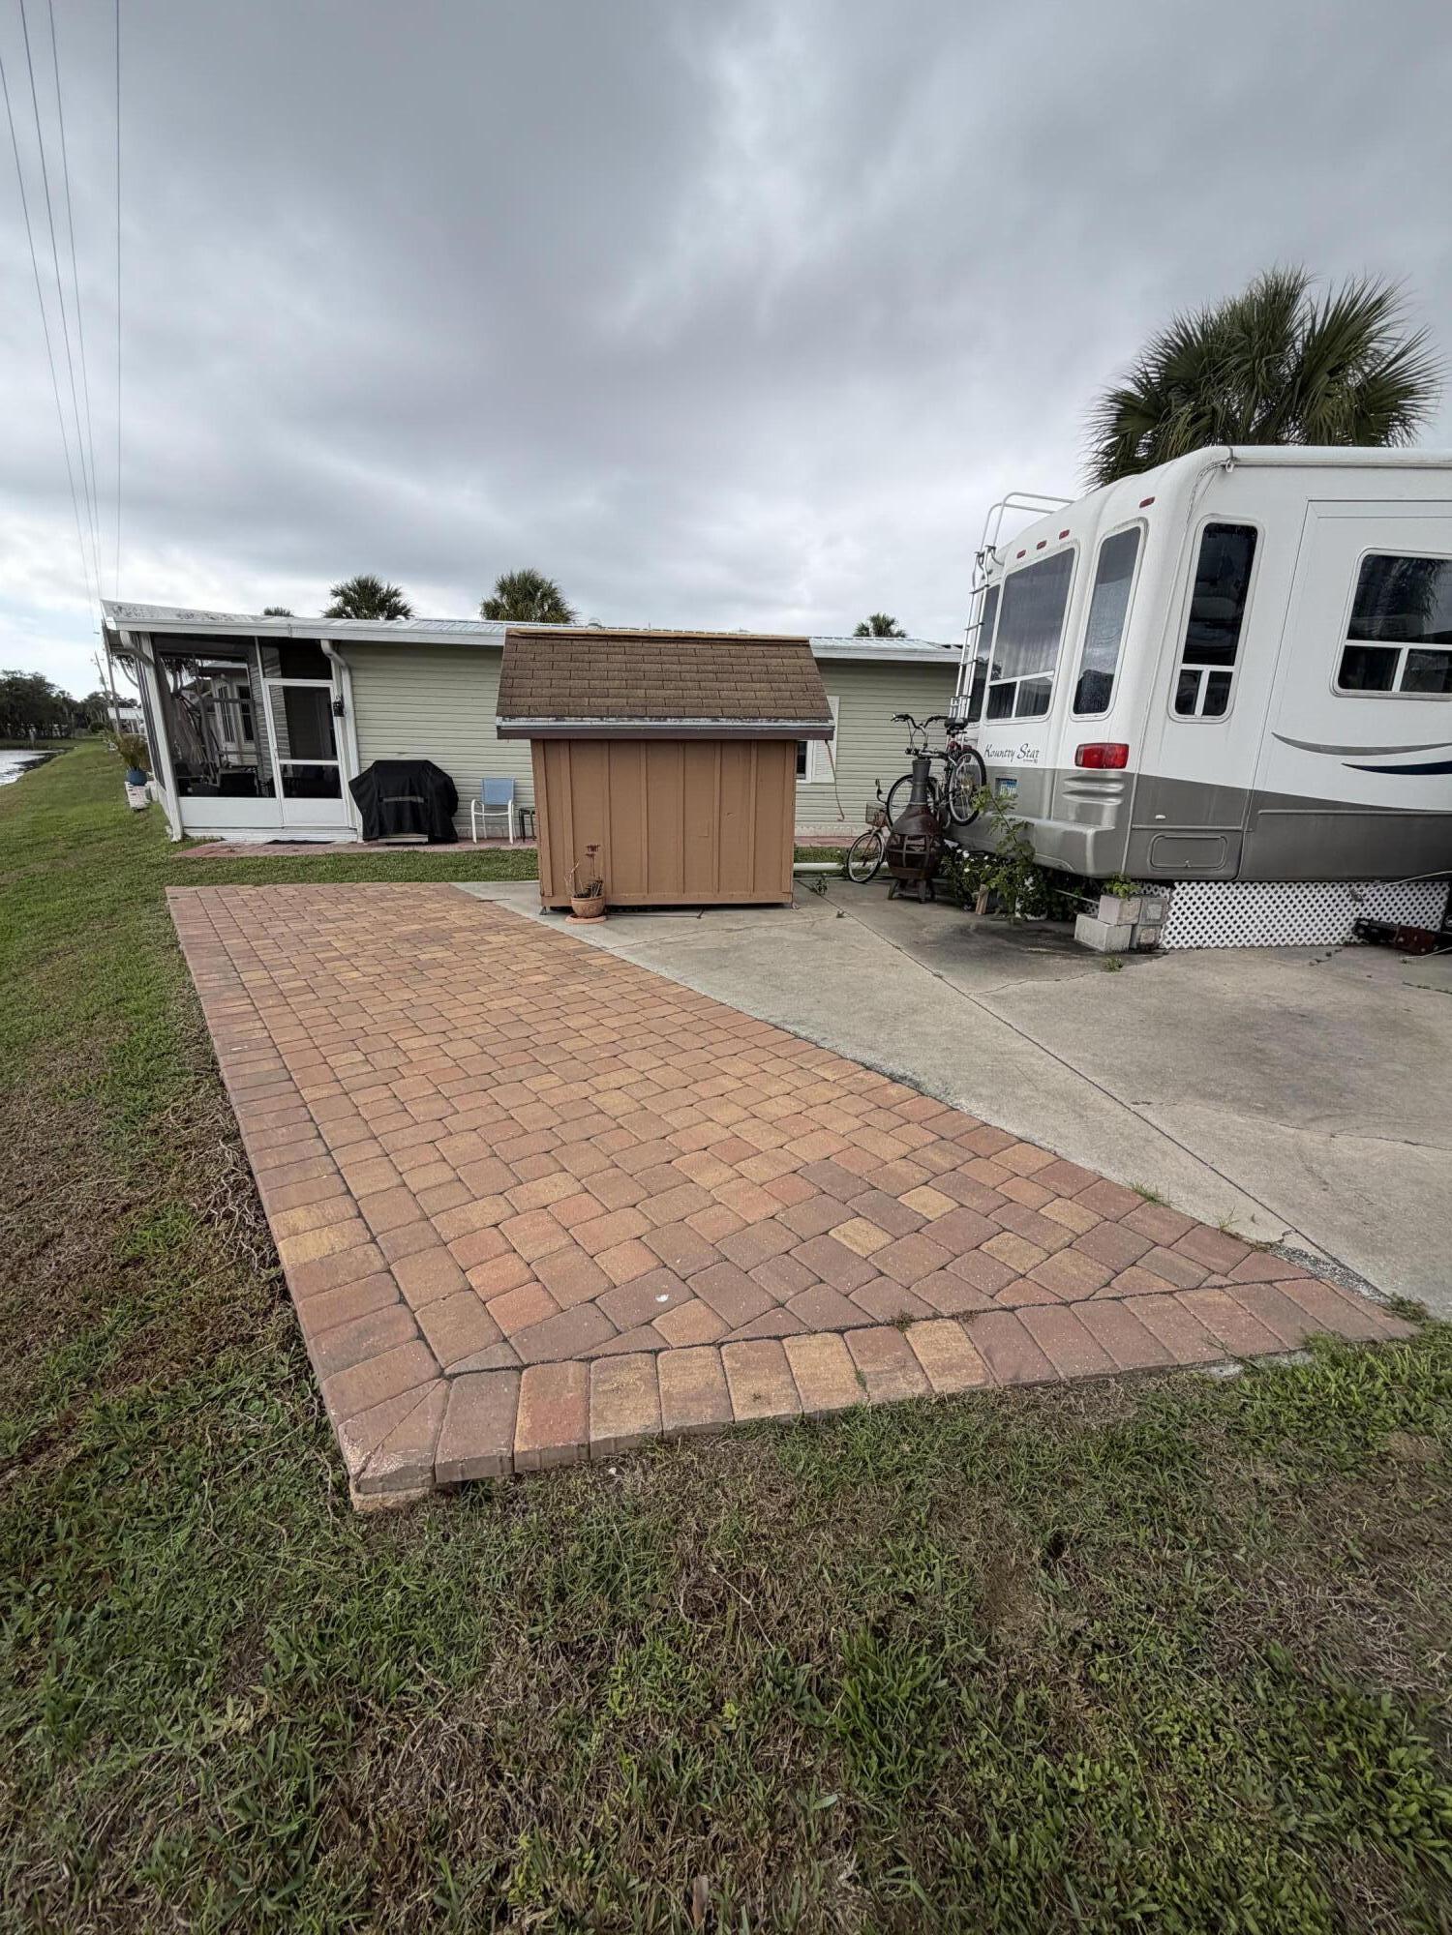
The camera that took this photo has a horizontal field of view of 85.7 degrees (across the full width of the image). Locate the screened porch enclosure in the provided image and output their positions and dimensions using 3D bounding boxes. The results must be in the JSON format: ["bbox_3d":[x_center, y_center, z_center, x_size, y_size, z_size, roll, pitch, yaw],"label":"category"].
[{"bbox_3d":[-6.908,-3.533,12.196,2.500,2.650,2.800,-2,16,-9],"label":"screened porch enclosure"}]

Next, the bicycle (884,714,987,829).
[{"bbox_3d":[1.926,-1.764,7.041,0.580,1.060,1.680,-2,16,-10],"label":"bicycle"}]

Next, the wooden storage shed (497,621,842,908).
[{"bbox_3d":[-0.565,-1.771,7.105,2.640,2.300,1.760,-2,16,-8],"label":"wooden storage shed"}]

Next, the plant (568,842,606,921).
[{"bbox_3d":[-1.137,-0.684,6.349,0.330,0.610,0.330,-2,16,-8],"label":"plant"}]

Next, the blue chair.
[{"bbox_3d":[-3.344,-2.296,11.385,0.580,0.900,0.620,0,16,-4],"label":"blue chair"}]

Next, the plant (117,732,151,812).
[{"bbox_3d":[-11.956,-3.871,15.739,0.540,1.340,0.520,-11,20,-36],"label":"plant"}]

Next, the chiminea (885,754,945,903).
[{"bbox_3d":[1.797,-1.275,7.326,0.530,1.280,0.530,4,16,11],"label":"chiminea"}]

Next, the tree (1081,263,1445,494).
[{"bbox_3d":[7.522,-5.788,11.515,4.000,7.800,4.000,1,16,0],"label":"tree"}]

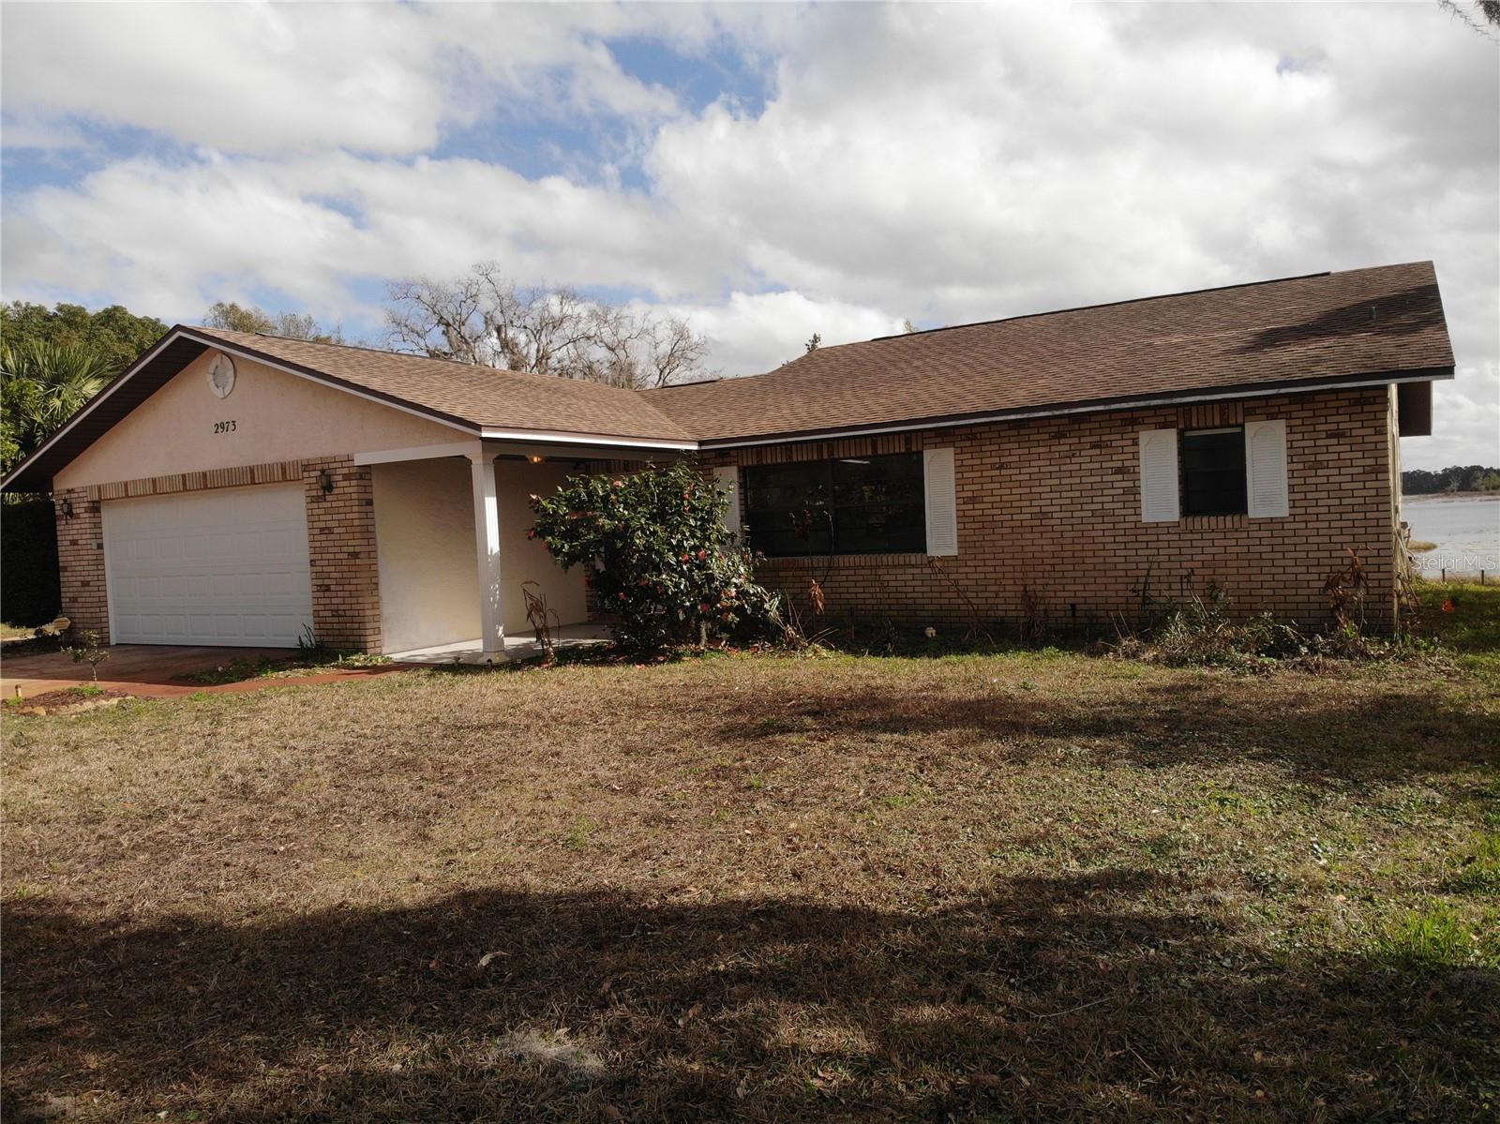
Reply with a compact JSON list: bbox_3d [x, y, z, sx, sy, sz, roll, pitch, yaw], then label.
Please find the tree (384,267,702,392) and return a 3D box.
[{"bbox_3d":[-8.200,-5.600,43.000,13.000,13.400,11.500,-3,2,-10],"label":"tree"}]

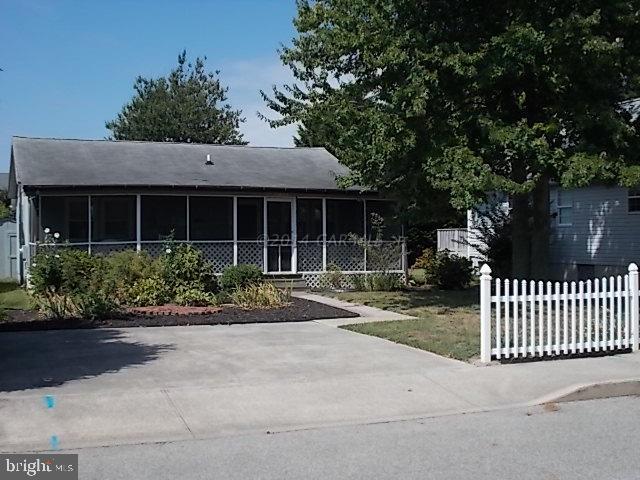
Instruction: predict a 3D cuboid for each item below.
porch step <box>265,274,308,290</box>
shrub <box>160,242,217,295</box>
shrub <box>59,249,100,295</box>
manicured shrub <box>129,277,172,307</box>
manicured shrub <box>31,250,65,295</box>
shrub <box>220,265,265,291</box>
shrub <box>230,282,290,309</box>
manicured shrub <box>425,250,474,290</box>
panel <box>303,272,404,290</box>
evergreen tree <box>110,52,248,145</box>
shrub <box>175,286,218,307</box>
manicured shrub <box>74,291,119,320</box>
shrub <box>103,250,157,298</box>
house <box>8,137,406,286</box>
[{"bbox_3d":[-0.948,1.155,22.358,1.200,0.370,0.560,0,0,-22],"label":"porch step"},{"bbox_3d":[-2.942,0.668,18.200,1.342,1.224,1.200,0,0,-18],"label":"shrub"},{"bbox_3d":[-5.676,0.770,19.200,1.000,1.100,1.000,0,0,-22],"label":"shrub"},{"bbox_3d":[-3.563,1.066,17.000,0.878,0.607,0.800,0,0,-18],"label":"manicured shrub"},{"bbox_3d":[-6.163,0.744,18.400,0.769,1.013,0.850,0,0,-18],"label":"manicured shrub"},{"bbox_3d":[-2.020,1.010,21.200,1.120,0.720,1.080,0,0,0],"label":"shrub"},{"bbox_3d":[-1.302,1.165,17.800,1.280,0.500,1.100,0,0,-22],"label":"shrub"},{"bbox_3d":[3.598,0.835,22.600,1.350,1.080,1.250,0,0,0],"label":"manicured shrub"},{"bbox_3d":[1.000,1.195,23.350,3.100,0.500,0.050,0,0,-18],"label":"panel"},{"bbox_3d":[-6.527,-3.600,37.000,6.400,10.000,6.400,0,0,-22],"label":"evergreen tree"},{"bbox_3d":[-2.566,1.173,16.900,0.914,0.414,0.750,0,0,-18],"label":"shrub"},{"bbox_3d":[-4.066,1.174,14.800,0.800,0.511,0.750,0,0,-18],"label":"manicured shrub"},{"bbox_3d":[-4.215,0.761,18.000,1.195,1.058,1.100,0,0,-18],"label":"shrub"},{"bbox_3d":[-3.618,-0.785,25.315,11.000,4.290,7.700,0,0,-22],"label":"house"}]

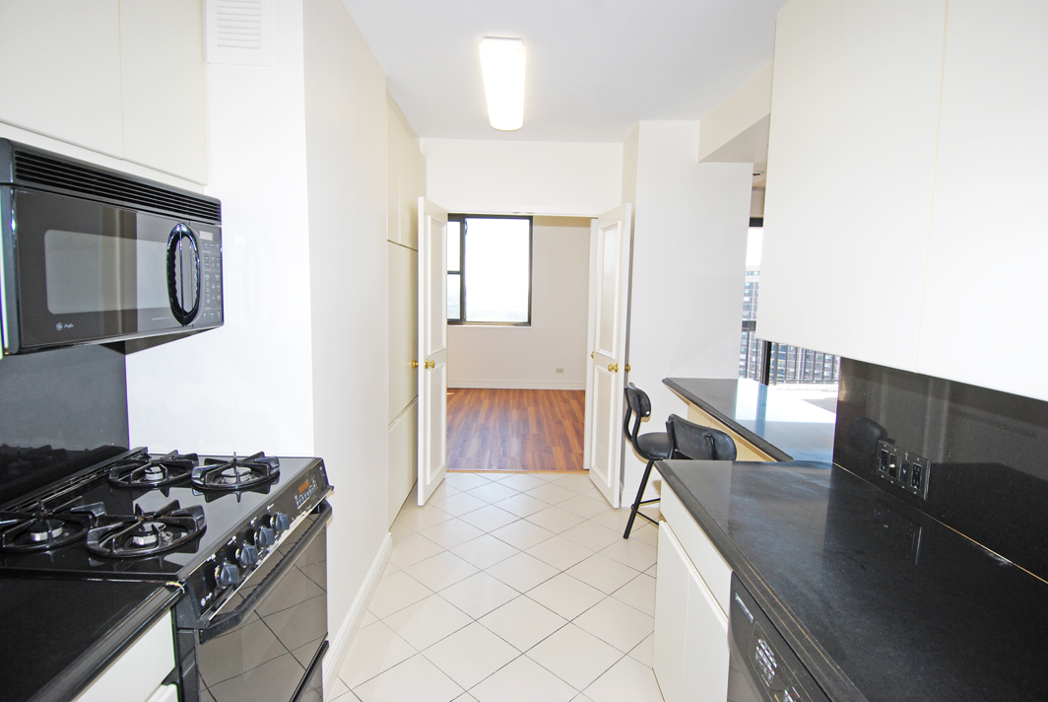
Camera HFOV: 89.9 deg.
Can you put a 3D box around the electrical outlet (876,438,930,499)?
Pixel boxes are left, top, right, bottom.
[{"bbox_3d":[1.081,0.339,1.508,0.012,0.114,0.204,1,7,-1],"label":"electrical outlet"}]

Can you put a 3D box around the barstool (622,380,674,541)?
[{"bbox_3d":[0.861,0.688,3.086,0.480,0.930,0.430,0,7,-10],"label":"barstool"}]

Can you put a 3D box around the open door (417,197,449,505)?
[{"bbox_3d":[-0.648,0.007,3.758,0.040,2.035,0.590,2,7,7],"label":"open door"}]

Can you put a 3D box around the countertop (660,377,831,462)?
[{"bbox_3d":[1.245,0.311,2.686,0.610,0.040,1.740,1,7,0],"label":"countertop"}]

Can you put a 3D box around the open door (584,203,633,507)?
[{"bbox_3d":[0.615,0.030,3.781,0.040,2.035,0.590,0,7,-9],"label":"open door"}]

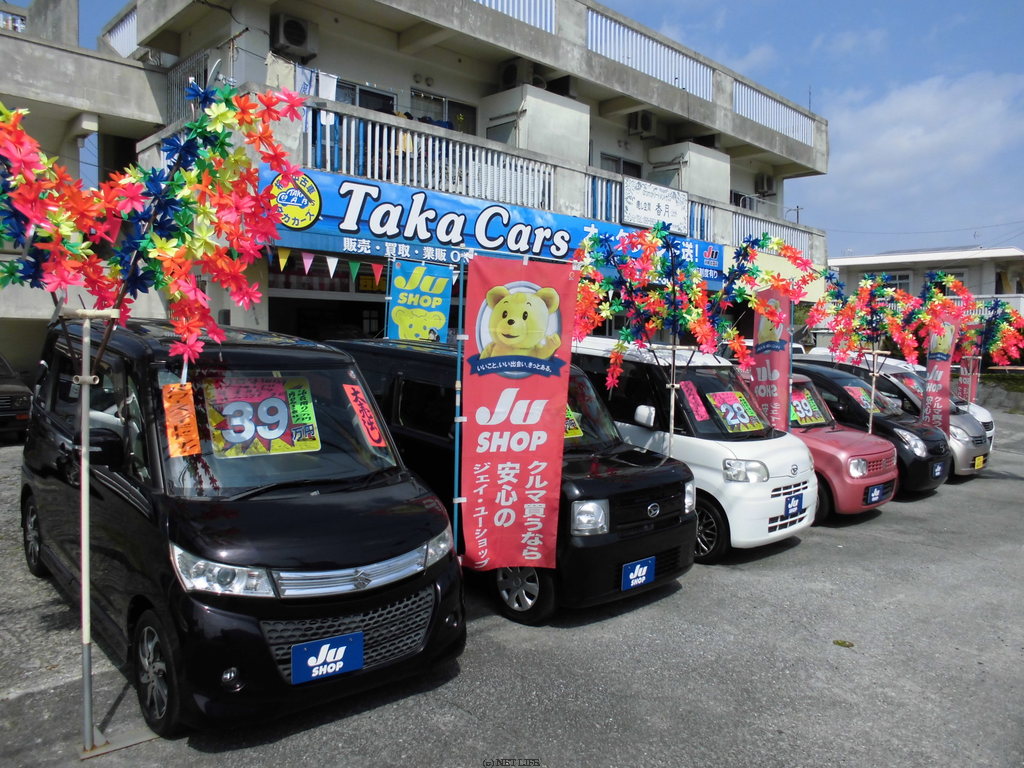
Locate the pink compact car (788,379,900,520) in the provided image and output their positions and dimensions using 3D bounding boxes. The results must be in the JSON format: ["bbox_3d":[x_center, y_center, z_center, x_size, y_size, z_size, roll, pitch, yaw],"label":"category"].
[{"bbox_3d":[2.872,0.625,9.418,1.475,1.510,3.395,0,4,-43],"label":"pink compact car"}]

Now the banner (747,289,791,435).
[{"bbox_3d":[2.671,-0.139,7.900,0.060,1.800,0.600,1,3,-19],"label":"banner"}]

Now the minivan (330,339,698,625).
[{"bbox_3d":[-0.227,0.575,6.055,1.475,1.640,3.395,0,4,-43],"label":"minivan"}]

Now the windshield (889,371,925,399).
[{"bbox_3d":[6.284,0.140,11.758,1.300,0.580,0.720,-1,4,-42],"label":"windshield"}]

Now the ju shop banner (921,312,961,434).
[{"bbox_3d":[5.961,-0.104,10.650,0.600,1.800,0.060,0,3,-35],"label":"ju shop banner"}]

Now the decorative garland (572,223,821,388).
[{"bbox_3d":[1.451,-0.618,6.050,1.850,1.220,0.950,2,3,14],"label":"decorative garland"}]

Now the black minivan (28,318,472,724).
[{"bbox_3d":[-1.739,0.525,4.575,1.475,1.735,3.395,0,4,-42],"label":"black minivan"}]

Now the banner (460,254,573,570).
[{"bbox_3d":[0.026,0.170,4.430,0.620,1.800,0.060,2,3,-12],"label":"banner"}]

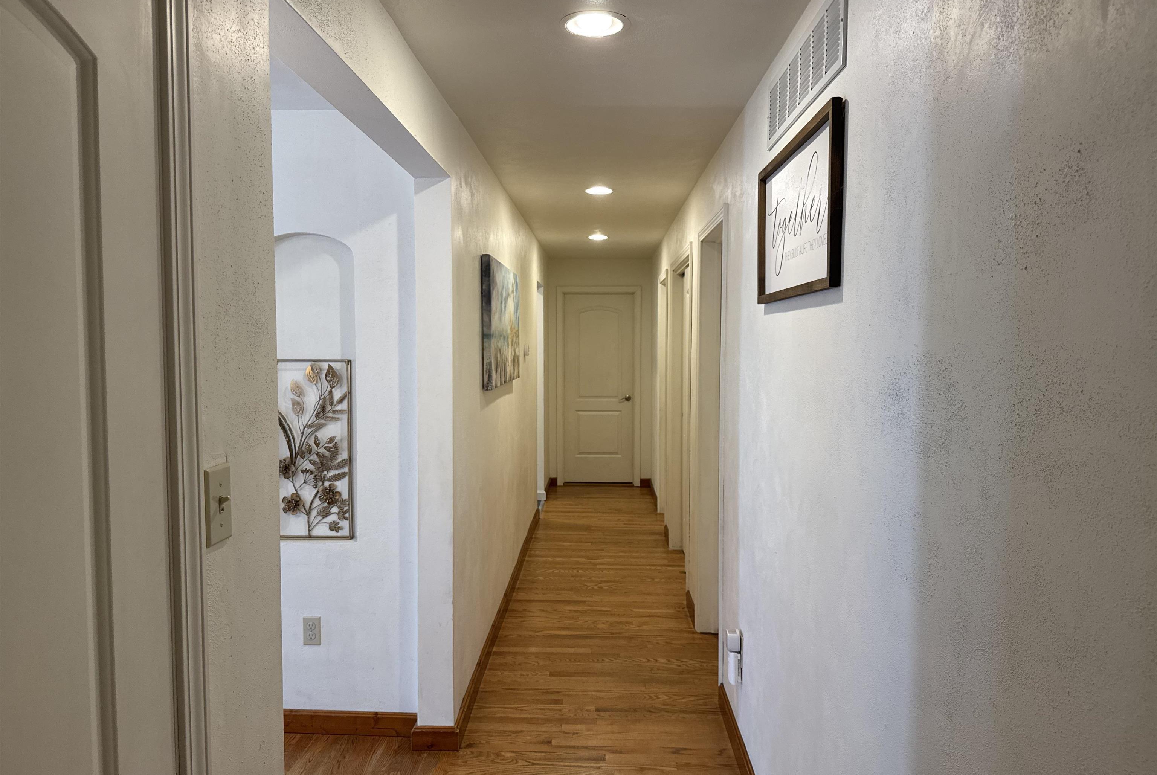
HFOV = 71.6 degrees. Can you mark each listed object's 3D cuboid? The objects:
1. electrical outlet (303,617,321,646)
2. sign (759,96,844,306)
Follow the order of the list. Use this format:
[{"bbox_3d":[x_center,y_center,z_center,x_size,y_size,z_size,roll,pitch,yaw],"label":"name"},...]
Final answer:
[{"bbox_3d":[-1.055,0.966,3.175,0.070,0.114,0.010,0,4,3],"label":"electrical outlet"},{"bbox_3d":[0.573,-0.447,2.144,0.028,0.411,0.808,0,4,2],"label":"sign"}]

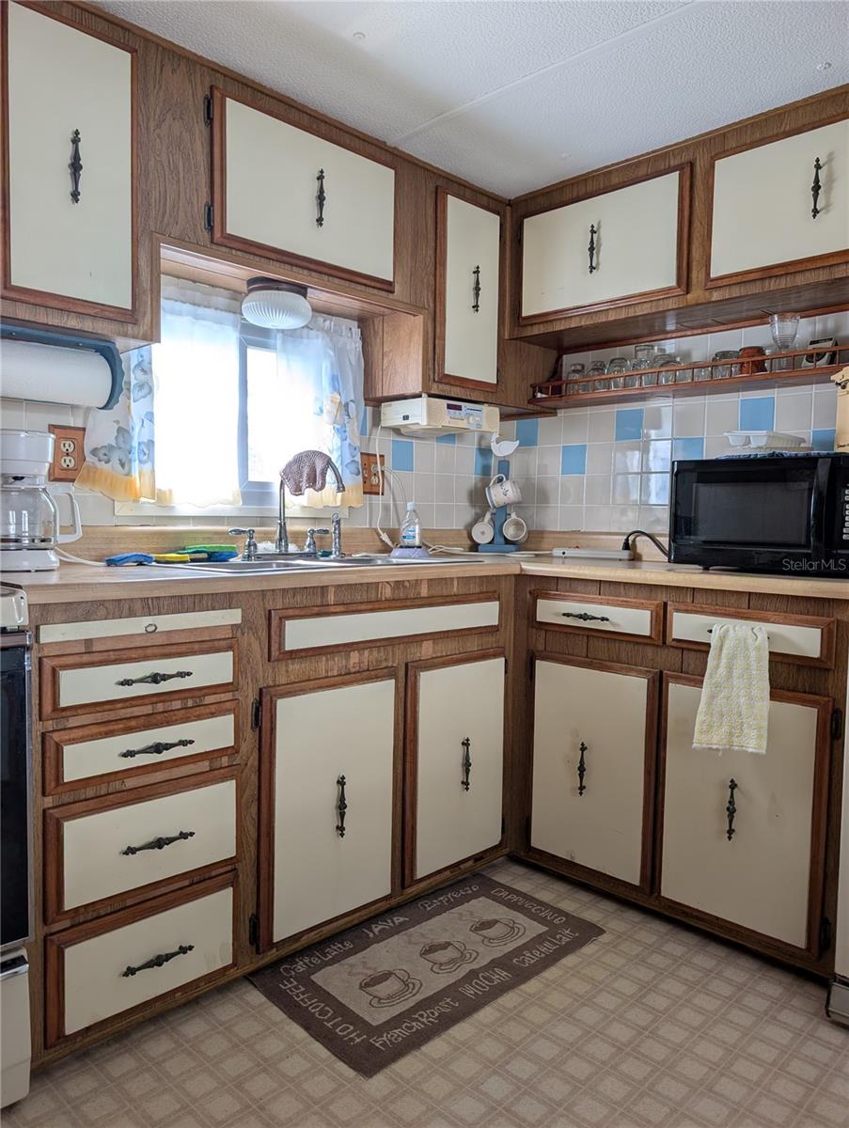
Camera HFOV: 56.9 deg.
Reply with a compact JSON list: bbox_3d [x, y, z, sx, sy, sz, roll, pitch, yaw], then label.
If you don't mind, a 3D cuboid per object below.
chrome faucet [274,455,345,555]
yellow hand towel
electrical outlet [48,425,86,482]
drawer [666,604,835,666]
[{"bbox_3d":[-0.321,-0.166,2.186,0.250,0.305,0.080,3,4,33],"label":"chrome faucet"},{"bbox_3d":[0.702,0.287,1.797,0.045,0.302,0.172,-2,5,-45],"label":"yellow hand towel"},{"bbox_3d":[-0.884,-0.273,1.952,0.090,0.138,0.020,-2,5,-45],"label":"electrical outlet"},{"bbox_3d":[0.736,0.160,1.801,0.045,0.112,0.387,-2,5,-45],"label":"drawer"}]

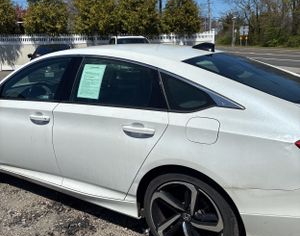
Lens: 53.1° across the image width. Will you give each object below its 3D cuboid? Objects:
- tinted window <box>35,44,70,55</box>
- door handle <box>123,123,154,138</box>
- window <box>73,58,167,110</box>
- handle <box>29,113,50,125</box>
[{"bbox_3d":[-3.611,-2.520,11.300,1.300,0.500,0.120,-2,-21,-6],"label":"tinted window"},{"bbox_3d":[-0.072,0.085,1.970,0.230,0.070,0.050,8,16,29],"label":"door handle"},{"bbox_3d":[-0.204,-0.246,2.143,0.800,0.360,0.060,8,-9,29],"label":"window"},{"bbox_3d":[-0.875,0.012,2.423,0.230,0.070,0.050,8,16,29],"label":"handle"}]

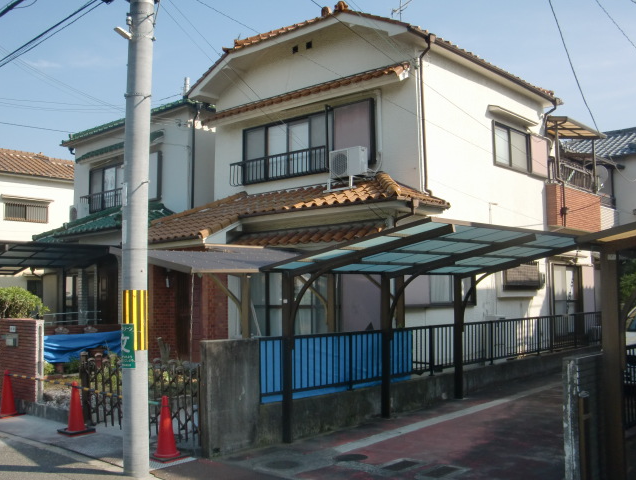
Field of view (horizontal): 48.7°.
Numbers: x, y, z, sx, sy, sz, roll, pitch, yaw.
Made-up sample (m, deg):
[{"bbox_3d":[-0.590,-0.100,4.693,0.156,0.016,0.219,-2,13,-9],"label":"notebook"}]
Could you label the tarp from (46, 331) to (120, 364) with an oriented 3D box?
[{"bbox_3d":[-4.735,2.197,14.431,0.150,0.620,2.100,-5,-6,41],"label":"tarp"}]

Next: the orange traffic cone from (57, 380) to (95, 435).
[{"bbox_3d":[-3.317,2.295,9.647,0.380,0.700,0.380,3,-6,-37],"label":"orange traffic cone"}]

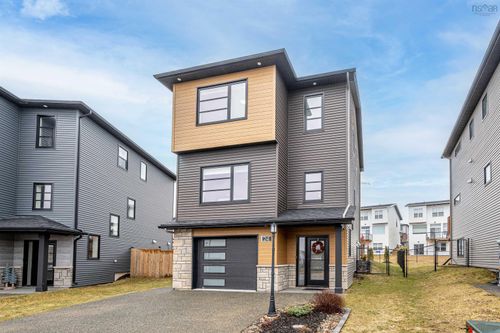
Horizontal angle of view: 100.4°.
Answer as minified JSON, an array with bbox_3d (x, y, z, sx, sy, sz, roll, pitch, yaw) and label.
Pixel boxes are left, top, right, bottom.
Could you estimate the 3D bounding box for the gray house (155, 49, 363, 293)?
[{"bbox_3d":[1.700,1.050,13.600,8.100,9.100,10.800,-3,-8,18],"label":"gray house"}]

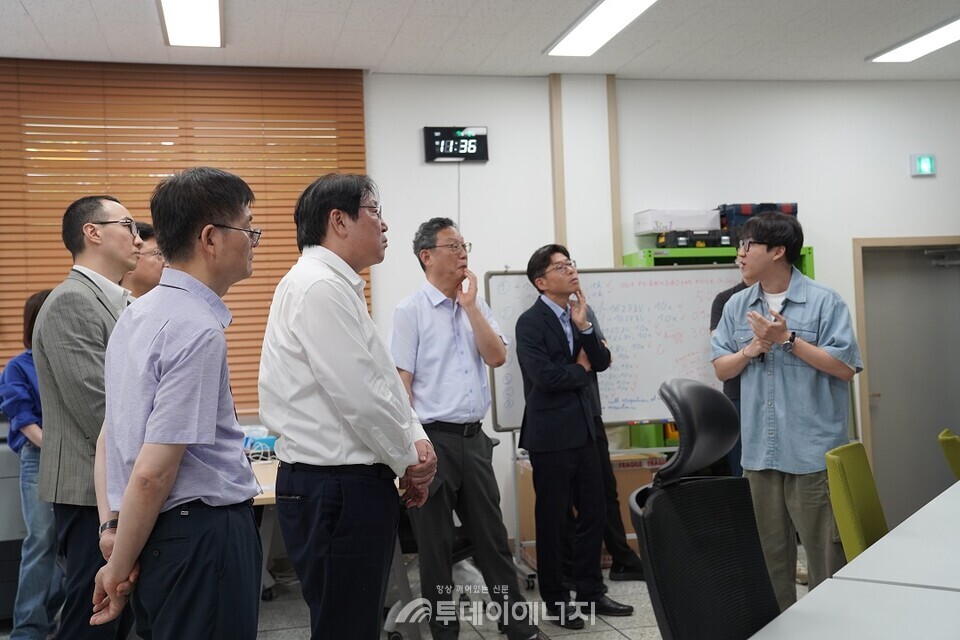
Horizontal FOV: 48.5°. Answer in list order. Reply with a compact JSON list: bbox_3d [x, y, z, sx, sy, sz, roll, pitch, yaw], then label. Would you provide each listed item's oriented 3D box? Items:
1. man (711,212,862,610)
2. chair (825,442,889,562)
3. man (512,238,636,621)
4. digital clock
[{"bbox_3d":[1.116,0.480,3.820,0.560,1.730,0.460,-3,-2,37],"label":"man"},{"bbox_3d":[1.490,0.878,3.500,0.560,0.890,0.500,-3,-2,34],"label":"chair"},{"bbox_3d":[0.428,0.525,4.830,0.460,1.740,0.540,-3,-2,35],"label":"man"},{"bbox_3d":[-0.144,-1.078,6.550,0.400,0.215,0.040,-2,-1,-13],"label":"digital clock"}]

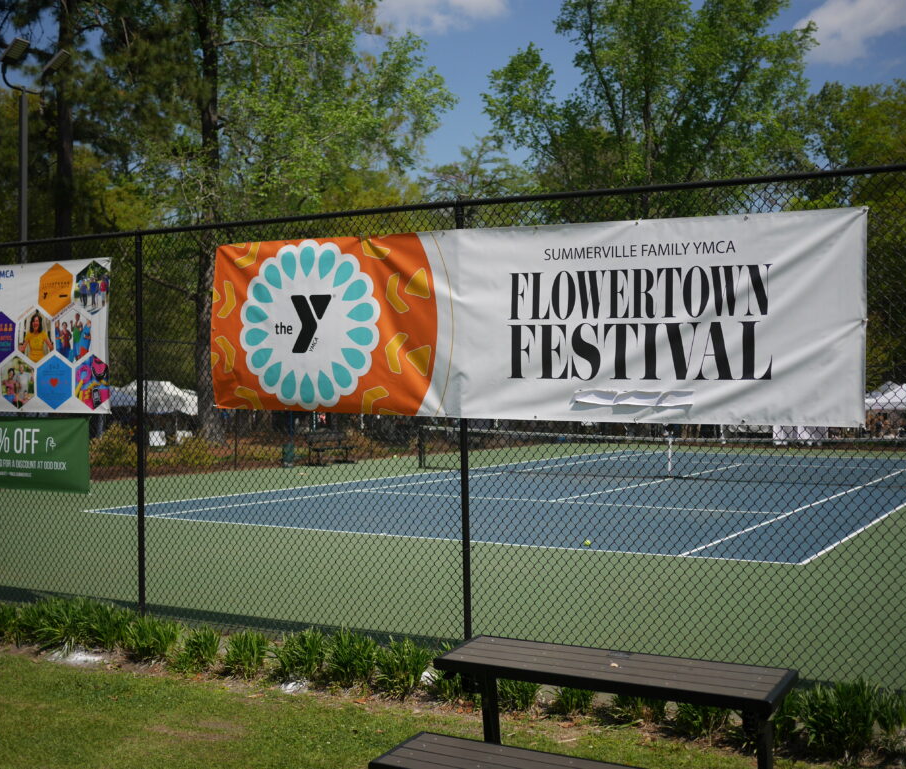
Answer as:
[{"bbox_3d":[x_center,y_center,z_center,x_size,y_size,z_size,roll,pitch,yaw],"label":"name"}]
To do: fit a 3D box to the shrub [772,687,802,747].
[{"bbox_3d":[1.840,1.847,6.638,0.270,0.310,0.270,0,0,29],"label":"shrub"}]

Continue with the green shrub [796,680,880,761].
[{"bbox_3d":[2.092,1.817,6.432,0.430,0.370,0.430,0,0,29],"label":"green shrub"}]

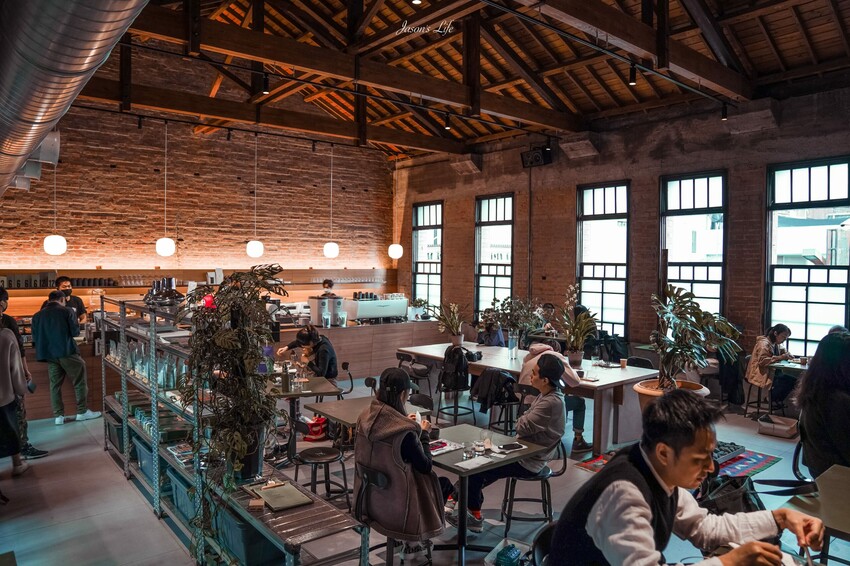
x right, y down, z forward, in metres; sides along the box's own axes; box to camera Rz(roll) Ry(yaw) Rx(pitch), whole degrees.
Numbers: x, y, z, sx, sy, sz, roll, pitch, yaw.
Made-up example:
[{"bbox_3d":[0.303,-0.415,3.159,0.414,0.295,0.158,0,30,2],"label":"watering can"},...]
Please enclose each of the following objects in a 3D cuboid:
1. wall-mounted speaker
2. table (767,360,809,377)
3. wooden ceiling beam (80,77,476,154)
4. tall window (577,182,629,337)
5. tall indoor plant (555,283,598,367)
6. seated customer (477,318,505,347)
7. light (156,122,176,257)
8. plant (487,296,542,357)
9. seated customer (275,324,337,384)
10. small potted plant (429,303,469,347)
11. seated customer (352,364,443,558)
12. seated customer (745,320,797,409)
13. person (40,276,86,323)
[{"bbox_3d":[2.056,-2.287,10.446,0.300,0.300,0.480,-22,17,-40],"label":"wall-mounted speaker"},{"bbox_3d":[4.988,1.440,7.382,0.680,0.720,0.750,-2,4,-43],"label":"table"},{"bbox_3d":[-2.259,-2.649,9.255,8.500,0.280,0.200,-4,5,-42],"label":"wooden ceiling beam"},{"bbox_3d":[3.105,-0.383,9.850,0.150,2.700,1.020,-2,4,-43],"label":"tall window"},{"bbox_3d":[1.958,0.562,7.320,0.550,1.060,0.500,1,3,15],"label":"tall indoor plant"},{"bbox_3d":[1.133,1.147,9.732,0.750,1.270,0.500,-1,3,-42],"label":"seated customer"},{"bbox_3d":[-4.043,-1.465,8.850,0.290,2.101,0.290,-1,3,-42],"label":"light"},{"bbox_3d":[1.283,0.638,8.030,0.570,0.893,0.620,-1,3,-42],"label":"plant"},{"bbox_3d":[-1.440,1.175,7.250,0.820,1.270,0.520,-1,3,-23],"label":"seated customer"},{"bbox_3d":[0.391,0.677,9.031,0.480,0.733,0.520,-1,3,-42],"label":"small potted plant"},{"bbox_3d":[-0.140,1.255,3.930,0.700,1.340,0.520,-2,4,-43],"label":"seated customer"},{"bbox_3d":[4.869,1.198,7.990,0.470,1.220,0.680,-1,3,-42],"label":"seated customer"},{"bbox_3d":[-5.165,0.771,8.093,0.540,1.740,0.360,-2,3,-38],"label":"person"}]

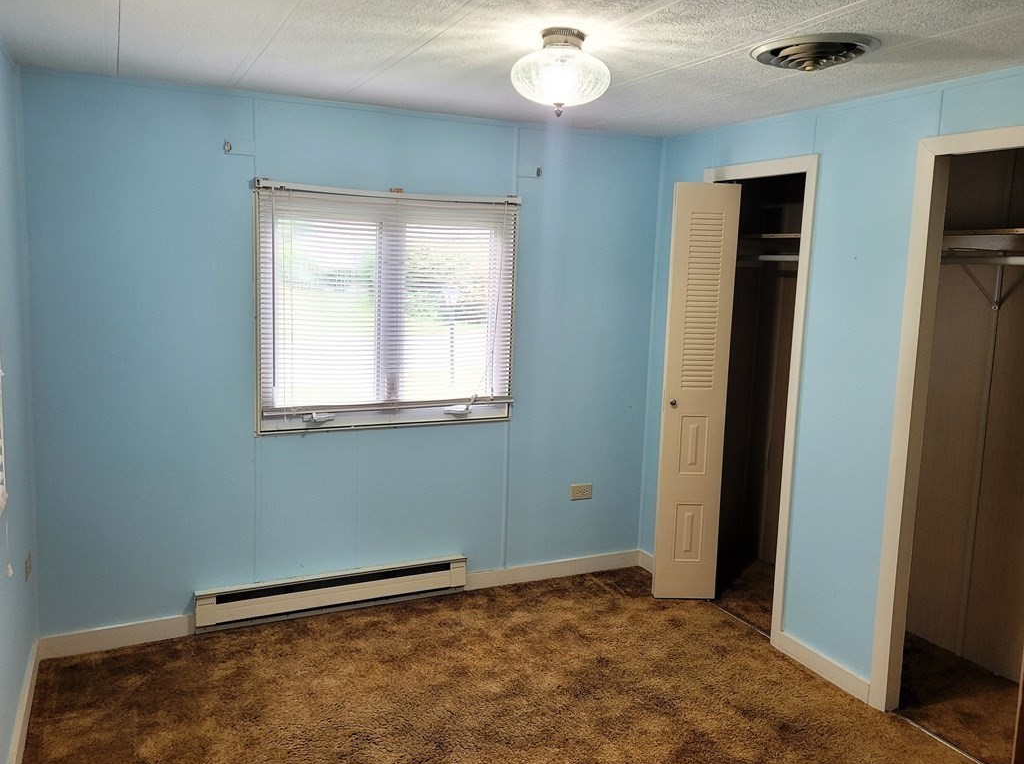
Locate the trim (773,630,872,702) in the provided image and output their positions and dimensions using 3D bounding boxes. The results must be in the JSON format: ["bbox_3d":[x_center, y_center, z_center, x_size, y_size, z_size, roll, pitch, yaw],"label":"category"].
[{"bbox_3d":[1.251,1.145,3.131,0.018,0.088,0.507,-2,8,-25],"label":"trim"}]

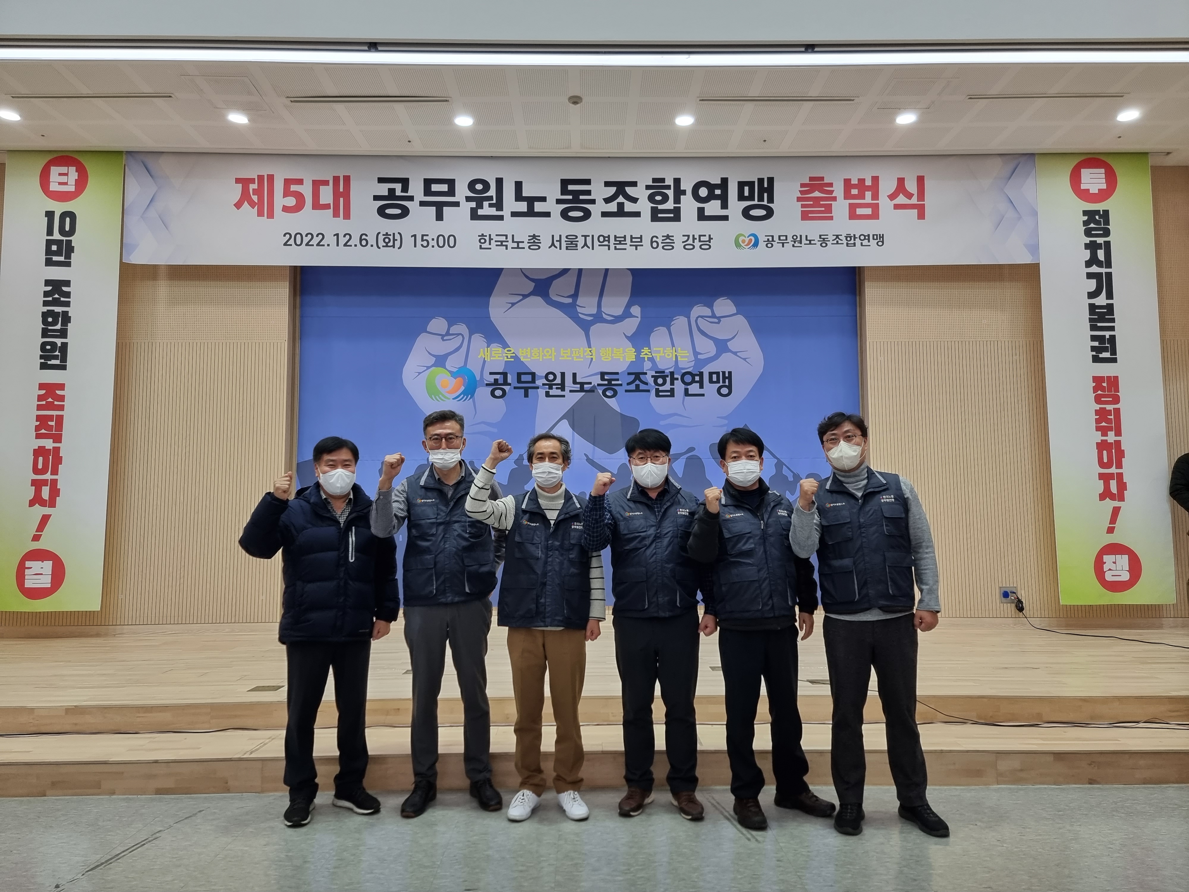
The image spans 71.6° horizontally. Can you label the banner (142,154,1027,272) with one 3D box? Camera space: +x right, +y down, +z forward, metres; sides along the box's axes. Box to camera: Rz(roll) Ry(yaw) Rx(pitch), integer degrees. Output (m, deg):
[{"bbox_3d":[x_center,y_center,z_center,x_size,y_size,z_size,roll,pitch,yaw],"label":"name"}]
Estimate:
[{"bbox_3d":[-0.072,-2.040,7.112,7.874,1.031,0.040,0,-5,-1],"label":"banner"}]

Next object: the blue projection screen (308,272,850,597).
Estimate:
[{"bbox_3d":[-0.120,-0.204,7.448,5.107,3.273,0.040,0,-5,-1],"label":"blue projection screen"}]

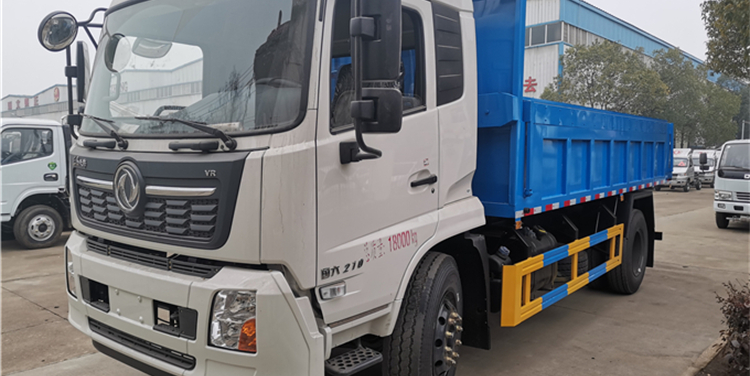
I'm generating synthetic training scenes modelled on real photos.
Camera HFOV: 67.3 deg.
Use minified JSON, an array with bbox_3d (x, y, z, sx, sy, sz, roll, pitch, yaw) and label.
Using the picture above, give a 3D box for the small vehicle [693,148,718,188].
[{"bbox_3d":[17.420,-1.055,29.445,1.600,1.920,4.200,3,5,38],"label":"small vehicle"}]

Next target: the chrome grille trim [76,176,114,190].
[{"bbox_3d":[-1.603,-0.033,3.265,0.540,0.045,0.045,4,6,43],"label":"chrome grille trim"}]

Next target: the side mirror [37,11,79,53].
[{"bbox_3d":[-2.167,-1.064,3.844,0.090,0.265,0.265,39,22,24],"label":"side mirror"}]

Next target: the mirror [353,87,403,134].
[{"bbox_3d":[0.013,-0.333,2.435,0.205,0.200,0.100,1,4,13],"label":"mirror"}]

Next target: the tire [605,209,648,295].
[{"bbox_3d":[2.971,0.735,6.659,0.280,1.020,1.020,3,5,38],"label":"tire"}]

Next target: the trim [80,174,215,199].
[{"bbox_3d":[-1.290,-0.008,3.009,1.394,0.069,0.091,3,5,38],"label":"trim"}]

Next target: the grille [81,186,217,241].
[{"bbox_3d":[-1.290,0.111,3.018,1.404,0.212,0.101,3,5,38],"label":"grille"}]

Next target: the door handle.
[{"bbox_3d":[0.274,-0.032,3.098,0.060,0.055,0.245,3,5,38],"label":"door handle"}]

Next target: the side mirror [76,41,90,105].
[{"bbox_3d":[-2.104,-0.832,4.056,0.080,0.450,0.190,-2,5,-22],"label":"side mirror"}]

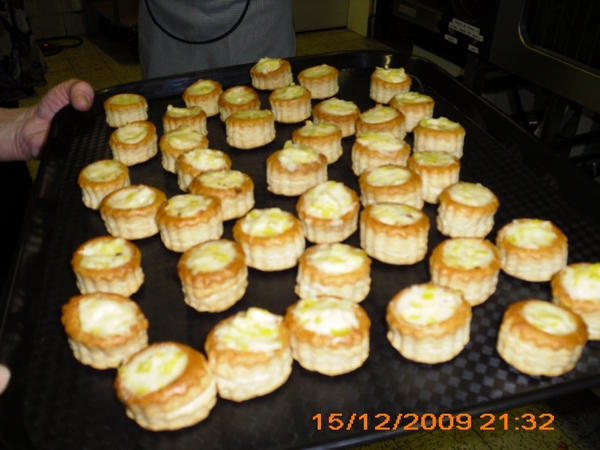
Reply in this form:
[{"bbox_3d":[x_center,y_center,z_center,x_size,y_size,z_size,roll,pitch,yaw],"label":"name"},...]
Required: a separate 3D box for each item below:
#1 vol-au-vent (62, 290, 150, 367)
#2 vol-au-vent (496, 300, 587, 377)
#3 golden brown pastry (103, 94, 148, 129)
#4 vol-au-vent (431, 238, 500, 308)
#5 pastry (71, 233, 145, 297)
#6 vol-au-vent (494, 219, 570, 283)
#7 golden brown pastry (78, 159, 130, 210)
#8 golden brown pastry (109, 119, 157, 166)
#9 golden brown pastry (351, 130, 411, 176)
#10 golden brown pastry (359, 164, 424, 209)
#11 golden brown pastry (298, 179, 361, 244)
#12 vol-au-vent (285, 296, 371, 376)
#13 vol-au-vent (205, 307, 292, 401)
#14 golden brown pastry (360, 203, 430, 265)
[{"bbox_3d":[-0.110,0.059,0.354,0.044,0.022,0.044,-3,32,2],"label":"vol-au-vent"},{"bbox_3d":[0.124,0.057,0.322,0.042,0.020,0.042,-3,31,0],"label":"vol-au-vent"},{"bbox_3d":[-0.173,-0.116,0.626,0.041,0.022,0.041,-3,31,0],"label":"golden brown pastry"},{"bbox_3d":[0.104,0.029,0.394,0.043,0.023,0.043,-5,31,0],"label":"vol-au-vent"},{"bbox_3d":[-0.119,0.025,0.392,0.042,0.021,0.042,-3,31,0],"label":"pastry"},{"bbox_3d":[0.147,0.015,0.396,0.042,0.022,0.042,-3,32,2],"label":"vol-au-vent"},{"bbox_3d":[-0.166,-0.035,0.532,0.041,0.028,0.041,-13,32,-16],"label":"golden brown pastry"},{"bbox_3d":[-0.145,-0.071,0.549,0.040,0.024,0.040,-3,31,0],"label":"golden brown pastry"},{"bbox_3d":[0.068,-0.060,0.525,0.047,0.021,0.047,-3,32,2],"label":"golden brown pastry"},{"bbox_3d":[0.071,-0.025,0.485,0.047,0.025,0.047,-5,31,0],"label":"golden brown pastry"},{"bbox_3d":[0.021,-0.009,0.446,0.045,0.025,0.045,-3,32,2],"label":"golden brown pastry"},{"bbox_3d":[0.016,0.059,0.341,0.046,0.021,0.046,-3,32,2],"label":"vol-au-vent"},{"bbox_3d":[-0.028,0.072,0.347,0.044,0.029,0.044,-5,31,0],"label":"vol-au-vent"},{"bbox_3d":[0.067,0.006,0.438,0.046,0.024,0.046,-5,31,0],"label":"golden brown pastry"}]

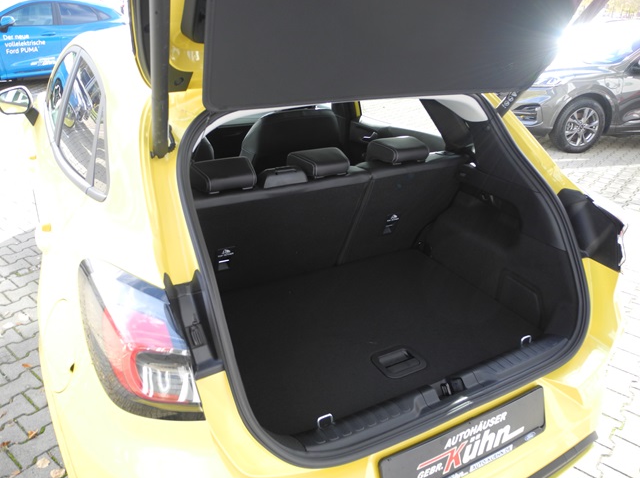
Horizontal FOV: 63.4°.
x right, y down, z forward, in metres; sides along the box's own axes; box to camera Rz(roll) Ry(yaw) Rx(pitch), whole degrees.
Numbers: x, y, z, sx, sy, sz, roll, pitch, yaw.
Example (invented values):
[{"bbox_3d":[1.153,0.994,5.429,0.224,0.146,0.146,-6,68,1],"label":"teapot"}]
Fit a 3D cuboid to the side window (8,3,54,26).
[{"bbox_3d":[-5.281,-4.109,9.476,0.080,0.390,0.900,14,28,25],"label":"side window"}]

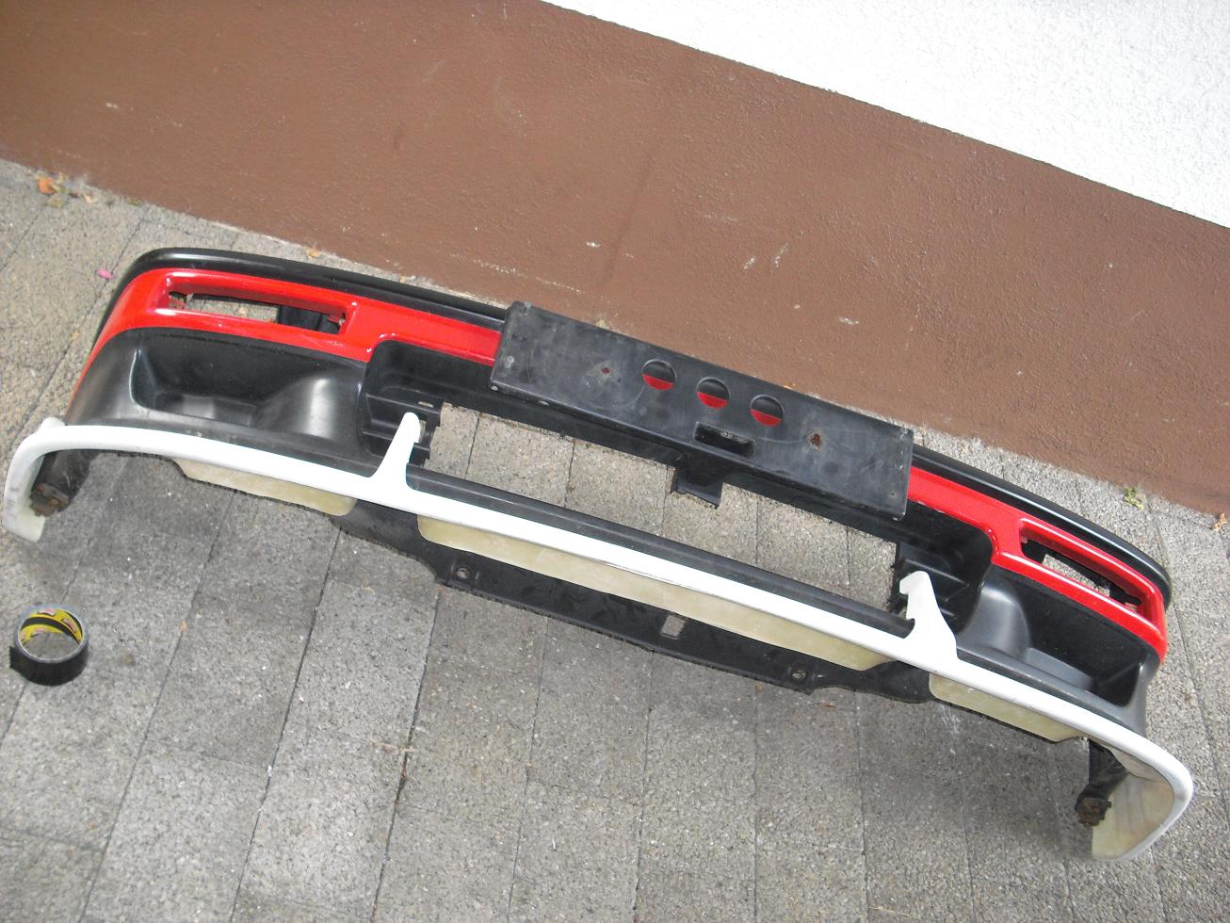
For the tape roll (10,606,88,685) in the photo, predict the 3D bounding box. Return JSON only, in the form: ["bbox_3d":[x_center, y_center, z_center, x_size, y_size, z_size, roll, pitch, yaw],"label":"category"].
[{"bbox_3d":[-0.702,0.230,1.681,0.087,0.053,0.086,0,52,-23],"label":"tape roll"}]

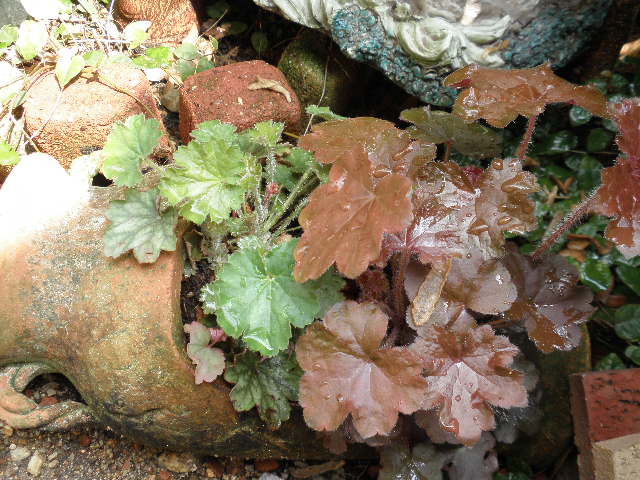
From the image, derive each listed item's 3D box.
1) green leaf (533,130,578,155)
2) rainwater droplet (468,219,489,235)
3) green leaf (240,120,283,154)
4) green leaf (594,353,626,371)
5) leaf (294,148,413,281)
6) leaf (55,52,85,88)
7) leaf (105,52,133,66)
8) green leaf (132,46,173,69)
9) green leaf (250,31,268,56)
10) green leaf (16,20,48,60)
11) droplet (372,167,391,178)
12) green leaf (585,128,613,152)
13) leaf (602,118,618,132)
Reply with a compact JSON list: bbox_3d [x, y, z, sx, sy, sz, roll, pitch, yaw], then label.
[{"bbox_3d":[0.241,-0.100,0.700,0.049,0.010,0.029,-9,57,-6],"label":"green leaf"},{"bbox_3d":[0.130,-0.011,0.560,0.017,0.006,0.012,-15,59,-2],"label":"rainwater droplet"},{"bbox_3d":[-0.051,-0.092,0.601,0.030,0.016,0.048,26,56,16],"label":"green leaf"},{"bbox_3d":[0.280,0.120,0.660,0.031,0.009,0.030,-5,60,-3],"label":"green leaf"},{"bbox_3d":[0.025,-0.014,0.508,0.079,0.025,0.115,19,71,13],"label":"leaf"},{"bbox_3d":[-0.272,-0.181,0.730,0.032,0.012,0.049,15,63,5],"label":"leaf"},{"bbox_3d":[-0.255,-0.230,0.870,0.038,0.010,0.026,7,53,5],"label":"leaf"},{"bbox_3d":[-0.213,-0.232,0.870,0.050,0.012,0.034,-4,53,-3],"label":"green leaf"},{"bbox_3d":[-0.080,-0.259,0.900,0.023,0.008,0.034,0,70,0],"label":"green leaf"},{"bbox_3d":[-0.395,-0.274,0.940,0.043,0.015,0.057,6,57,4],"label":"green leaf"},{"bbox_3d":[0.058,-0.063,0.640,0.015,0.005,0.011,0,49,0],"label":"droplet"},{"bbox_3d":[0.323,-0.115,0.790,0.029,0.008,0.031,0,63,0],"label":"green leaf"},{"bbox_3d":[0.408,-0.161,0.960,0.025,0.009,0.028,-27,58,-19],"label":"leaf"}]

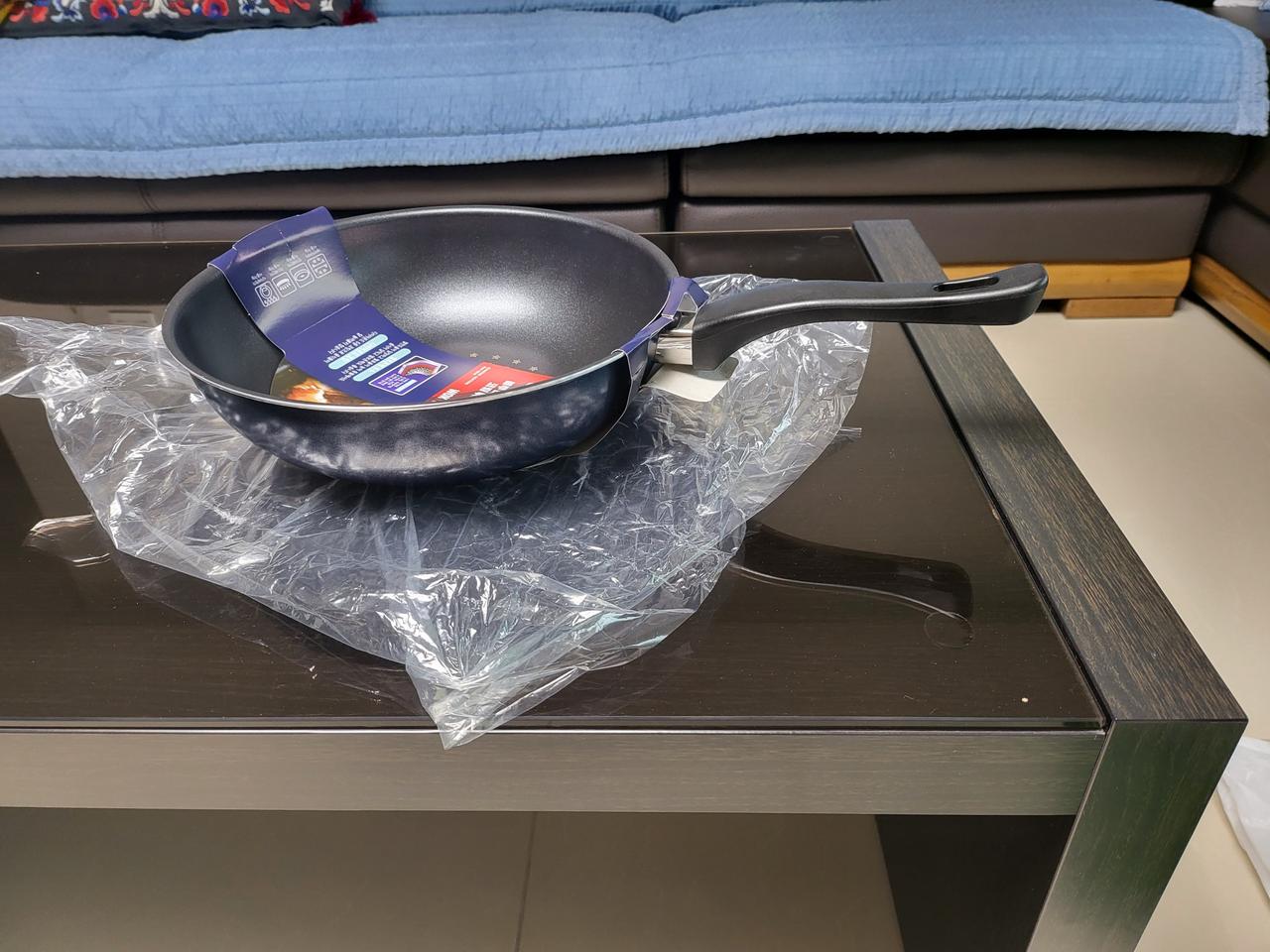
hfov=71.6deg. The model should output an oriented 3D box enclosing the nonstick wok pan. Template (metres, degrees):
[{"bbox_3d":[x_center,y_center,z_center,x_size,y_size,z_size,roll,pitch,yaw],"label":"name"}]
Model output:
[{"bbox_3d":[-0.026,-0.076,0.515,0.476,0.110,0.290,5,35,10],"label":"nonstick wok pan"}]

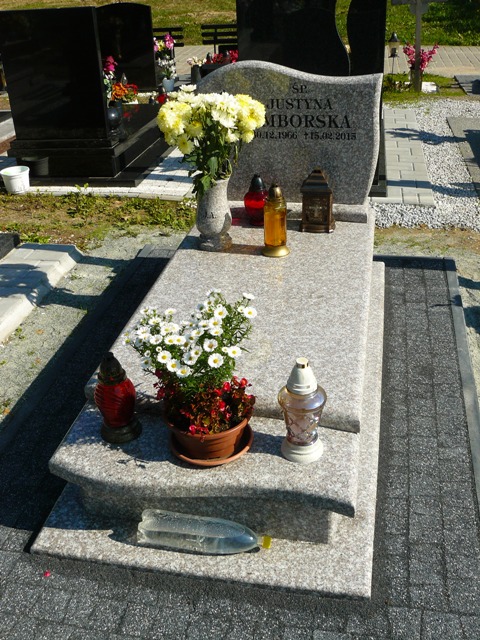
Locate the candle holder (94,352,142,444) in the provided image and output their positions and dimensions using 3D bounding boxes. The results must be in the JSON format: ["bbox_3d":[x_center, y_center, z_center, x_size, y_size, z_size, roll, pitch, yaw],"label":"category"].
[{"bbox_3d":[-0.329,0.193,1.760,0.111,0.251,0.111,4,30,11],"label":"candle holder"}]

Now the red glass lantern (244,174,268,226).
[{"bbox_3d":[0.071,-0.485,2.699,0.101,0.192,0.101,4,31,11],"label":"red glass lantern"}]

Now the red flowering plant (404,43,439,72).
[{"bbox_3d":[1.780,-2.583,6.550,0.350,0.290,0.300,4,31,11],"label":"red flowering plant"}]

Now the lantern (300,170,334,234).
[{"bbox_3d":[0.329,-0.507,2.793,0.124,0.255,0.124,8,31,18],"label":"lantern"}]

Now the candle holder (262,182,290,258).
[{"bbox_3d":[0.141,-0.399,2.595,0.108,0.279,0.108,4,30,11],"label":"candle holder"}]

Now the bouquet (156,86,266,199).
[{"bbox_3d":[-0.110,-0.671,2.572,0.396,0.381,0.341,4,30,11],"label":"bouquet"}]

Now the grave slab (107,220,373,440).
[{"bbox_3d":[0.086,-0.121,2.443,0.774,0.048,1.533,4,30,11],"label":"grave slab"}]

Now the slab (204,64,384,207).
[{"bbox_3d":[0.200,-0.808,2.878,0.800,0.613,0.097,3,31,11],"label":"slab"}]

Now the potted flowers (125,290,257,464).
[{"bbox_3d":[-0.113,0.130,1.602,0.310,0.395,0.265,4,31,11],"label":"potted flowers"}]

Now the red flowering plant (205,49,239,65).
[{"bbox_3d":[-0.188,-2.673,6.752,0.380,0.170,0.220,4,30,11],"label":"red flowering plant"}]

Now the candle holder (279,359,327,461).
[{"bbox_3d":[0.148,0.204,1.577,0.114,0.268,0.114,4,31,11],"label":"candle holder"}]

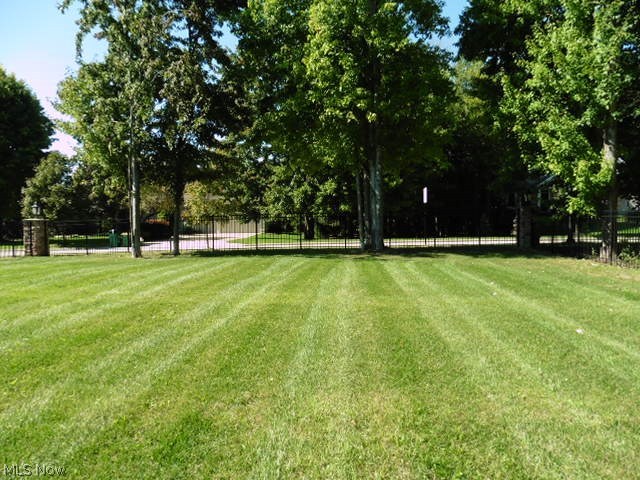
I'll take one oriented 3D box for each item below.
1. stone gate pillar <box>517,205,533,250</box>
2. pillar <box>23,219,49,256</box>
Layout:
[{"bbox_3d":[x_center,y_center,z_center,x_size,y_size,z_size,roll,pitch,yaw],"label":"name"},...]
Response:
[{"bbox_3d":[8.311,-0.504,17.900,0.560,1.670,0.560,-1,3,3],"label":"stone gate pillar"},{"bbox_3d":[-12.253,-0.117,19.150,0.660,1.600,0.660,-1,3,3],"label":"pillar"}]

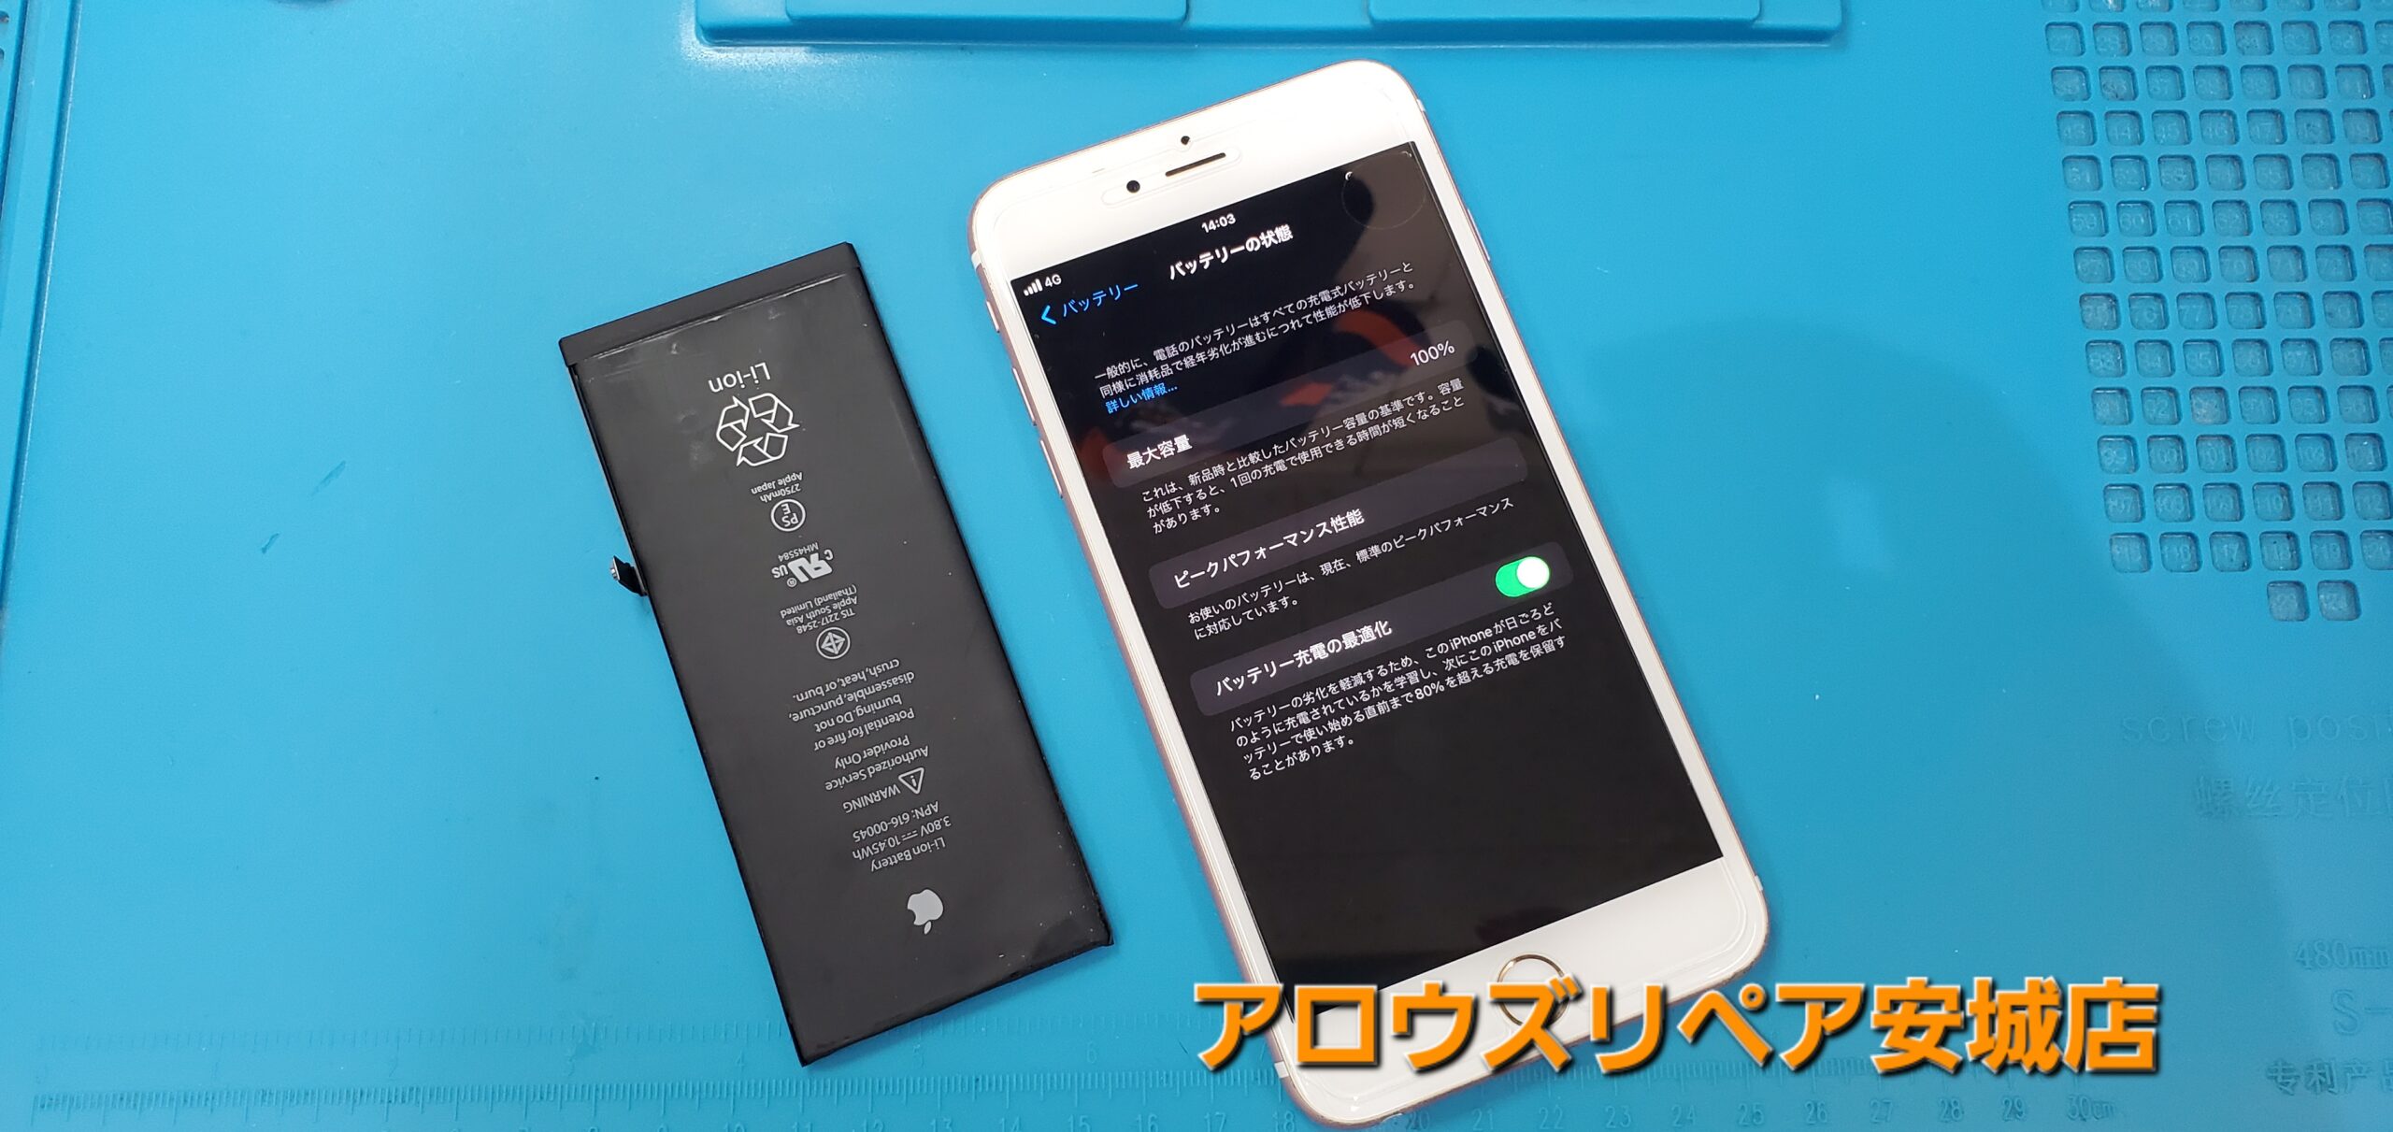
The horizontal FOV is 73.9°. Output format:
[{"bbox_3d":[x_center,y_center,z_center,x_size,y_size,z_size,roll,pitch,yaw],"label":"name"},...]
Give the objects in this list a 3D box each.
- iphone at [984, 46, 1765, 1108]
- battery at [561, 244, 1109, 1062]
[{"bbox_3d":[0.025,-0.001,0.248,0.078,0.007,0.158,-20,80,-5],"label":"iphone"},{"bbox_3d":[-0.057,0.011,0.246,0.049,0.004,0.118,-21,80,-6],"label":"battery"}]

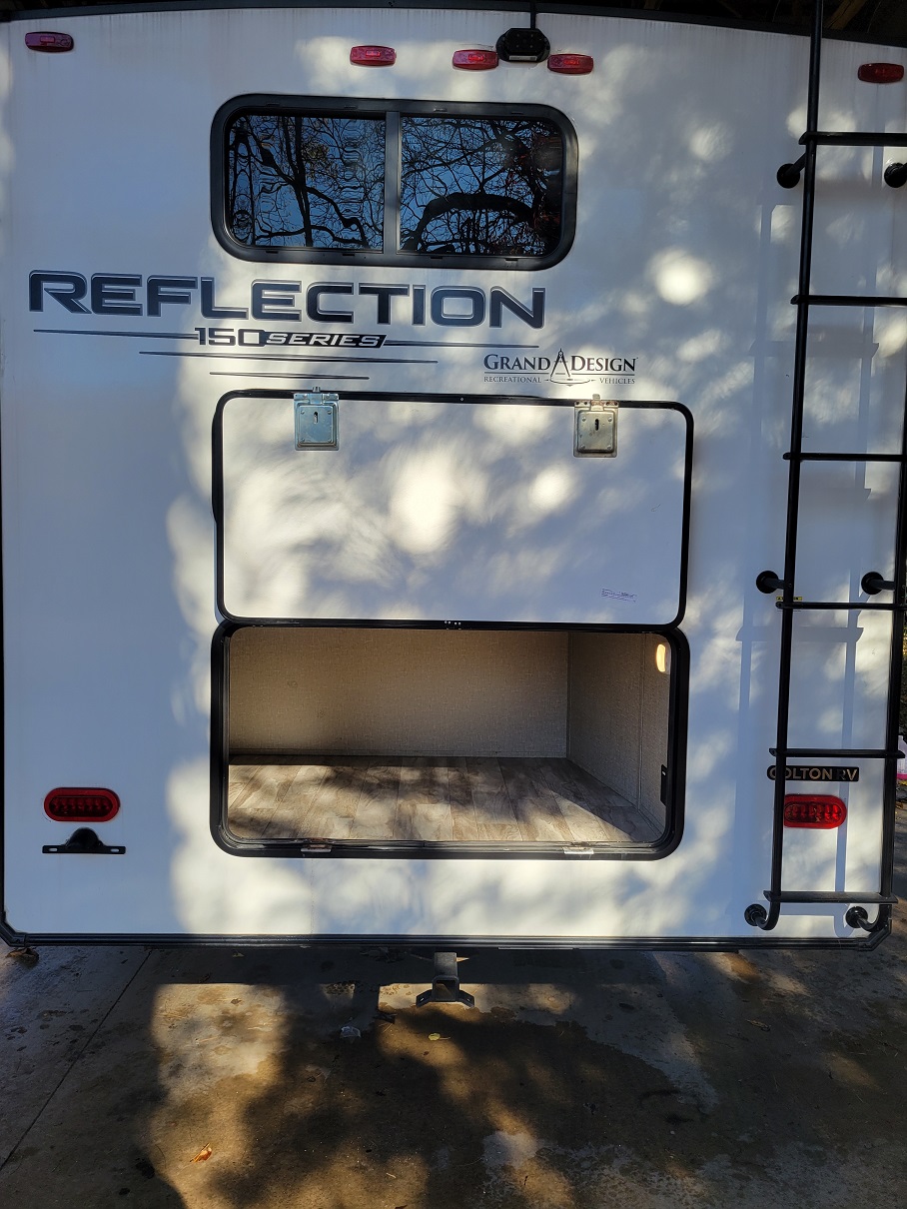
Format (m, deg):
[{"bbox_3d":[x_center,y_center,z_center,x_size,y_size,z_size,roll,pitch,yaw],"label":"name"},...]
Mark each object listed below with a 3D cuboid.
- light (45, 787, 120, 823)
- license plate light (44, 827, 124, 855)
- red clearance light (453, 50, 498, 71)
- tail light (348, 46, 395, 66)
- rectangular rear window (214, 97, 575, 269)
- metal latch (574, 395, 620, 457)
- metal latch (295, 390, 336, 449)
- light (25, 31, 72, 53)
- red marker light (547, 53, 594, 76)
[{"bbox_3d":[-0.989,0.534,2.420,0.198,0.093,0.030,1,3,-2],"label":"light"},{"bbox_3d":[-0.982,0.630,2.416,0.216,0.070,0.050,1,3,-2],"label":"license plate light"},{"bbox_3d":[0.058,-1.400,2.336,0.117,0.044,0.029,1,3,-2],"label":"red clearance light"},{"bbox_3d":[-0.205,-1.405,2.327,0.117,0.044,0.029,1,3,-2],"label":"tail light"},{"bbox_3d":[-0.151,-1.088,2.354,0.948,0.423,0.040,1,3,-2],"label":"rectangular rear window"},{"bbox_3d":[0.370,-0.461,2.345,0.115,0.162,0.035,1,3,-2],"label":"metal latch"},{"bbox_3d":[-0.350,-0.475,2.322,0.112,0.160,0.035,1,3,-2],"label":"metal latch"},{"bbox_3d":[-1.022,-1.425,2.300,0.117,0.044,0.029,1,3,-2],"label":"light"},{"bbox_3d":[0.303,-1.393,2.344,0.117,0.044,0.029,1,3,-2],"label":"red marker light"}]

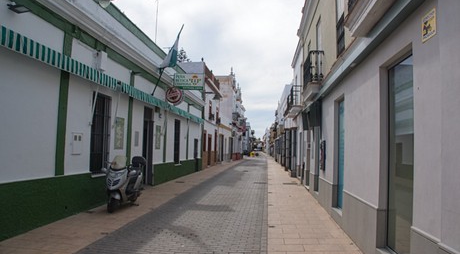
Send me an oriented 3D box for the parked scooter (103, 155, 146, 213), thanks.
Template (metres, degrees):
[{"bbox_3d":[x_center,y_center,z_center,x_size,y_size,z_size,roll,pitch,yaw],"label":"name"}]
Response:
[{"bbox_3d":[-2.699,1.394,8.987,0.740,1.380,2.100,1,-3,6],"label":"parked scooter"}]

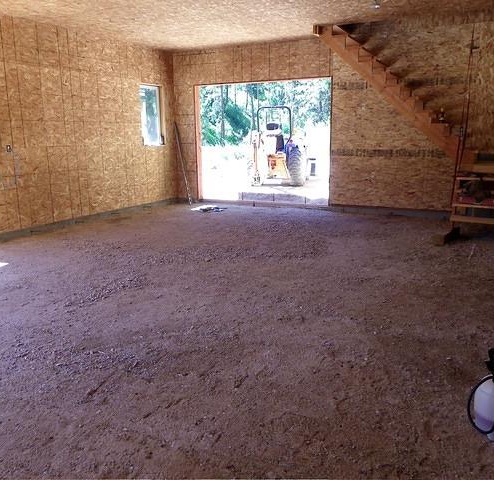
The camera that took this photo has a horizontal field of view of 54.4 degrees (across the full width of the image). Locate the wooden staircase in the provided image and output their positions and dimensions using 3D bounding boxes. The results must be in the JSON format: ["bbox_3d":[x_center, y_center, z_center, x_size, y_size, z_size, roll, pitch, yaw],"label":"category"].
[{"bbox_3d":[2.461,-2.391,7.912,2.580,2.240,0.930,6,14,27],"label":"wooden staircase"}]

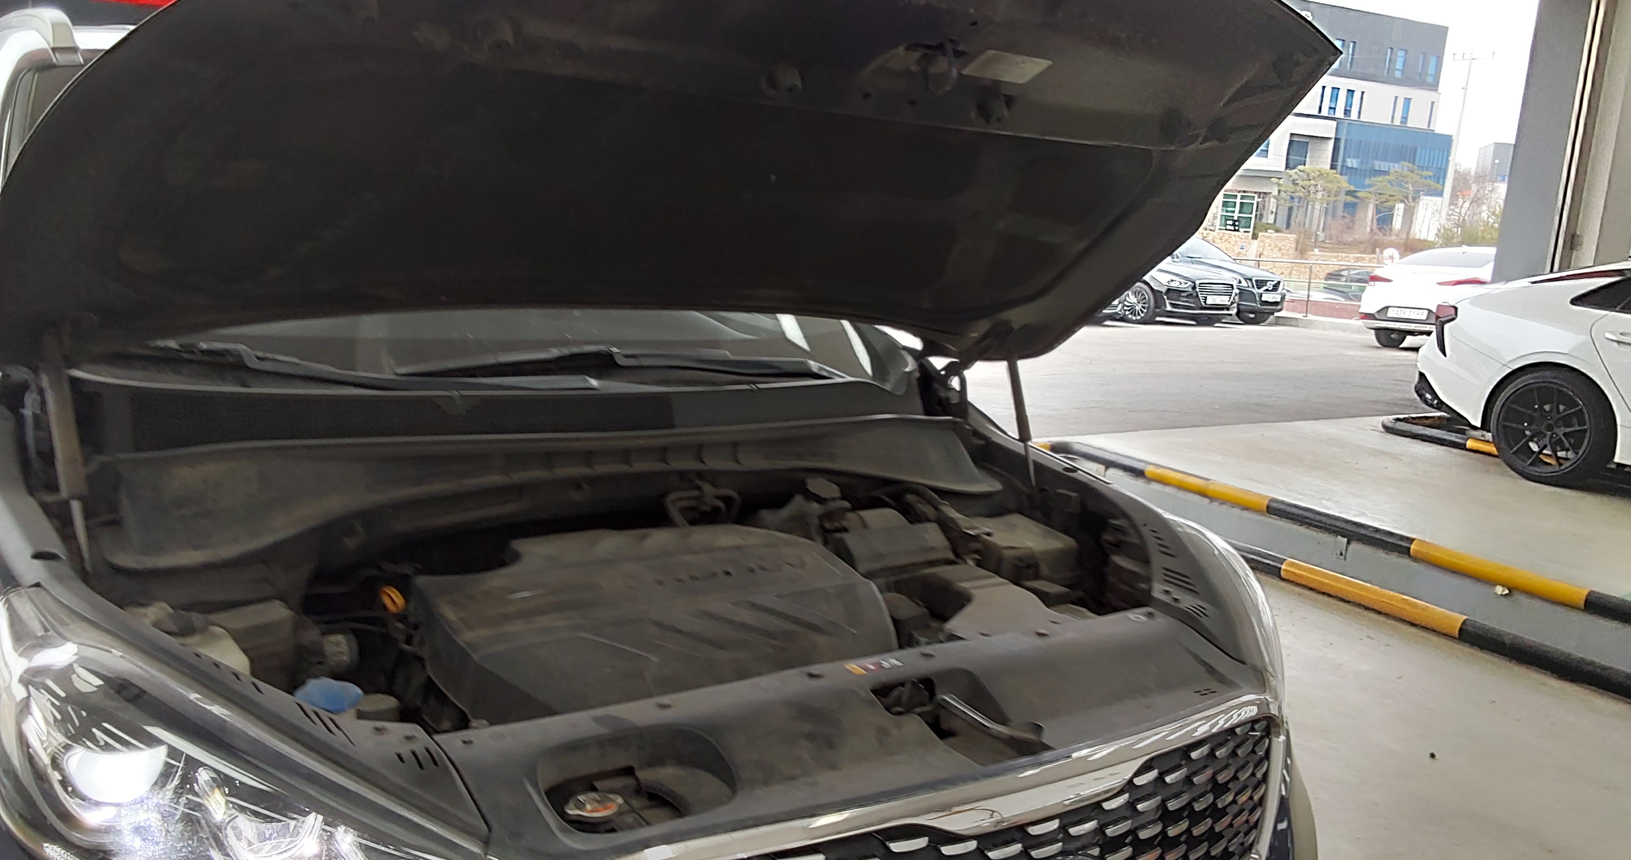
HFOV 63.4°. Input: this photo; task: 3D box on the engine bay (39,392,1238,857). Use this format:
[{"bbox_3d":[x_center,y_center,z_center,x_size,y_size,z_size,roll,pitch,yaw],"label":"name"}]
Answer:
[{"bbox_3d":[-0.095,0.329,1.721,1.460,0.460,0.940,-3,13,-34],"label":"engine bay"}]

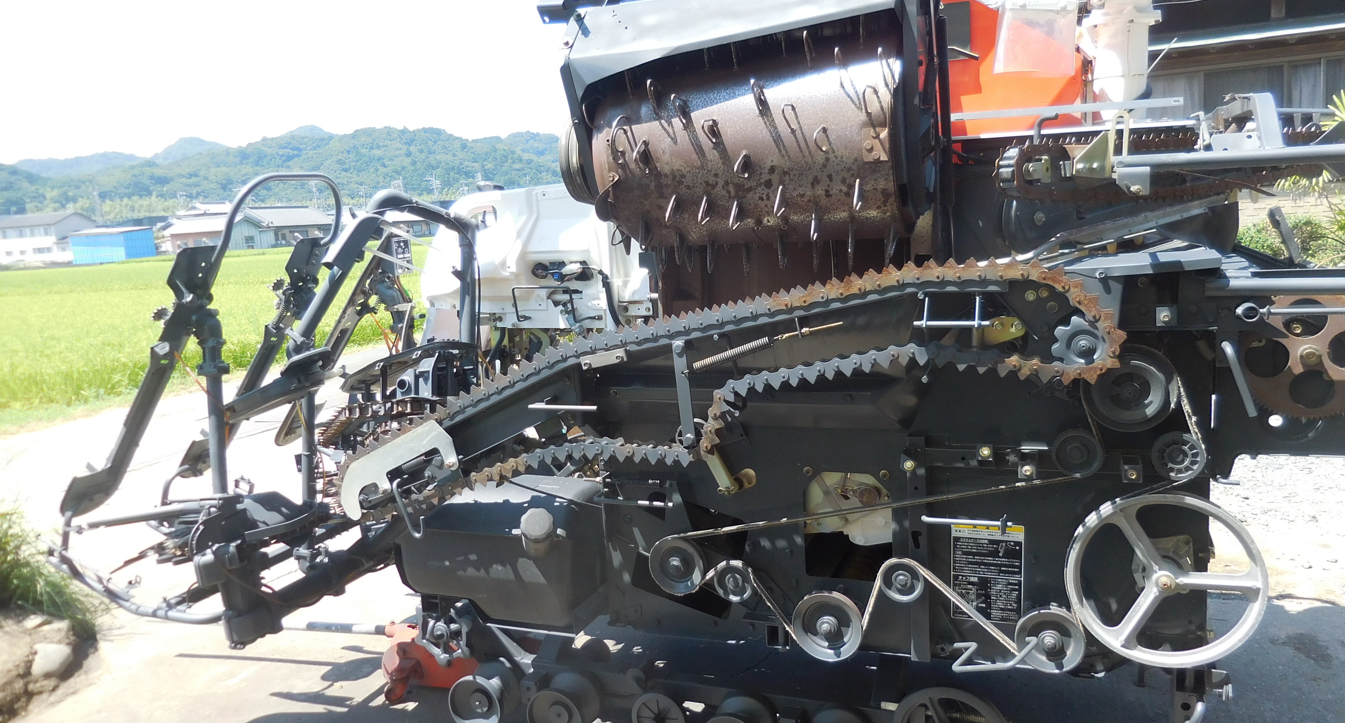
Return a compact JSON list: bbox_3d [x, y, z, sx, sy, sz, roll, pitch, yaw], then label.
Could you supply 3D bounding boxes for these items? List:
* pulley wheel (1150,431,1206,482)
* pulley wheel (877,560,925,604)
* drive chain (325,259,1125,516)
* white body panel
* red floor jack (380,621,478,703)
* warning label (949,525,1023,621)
[{"bbox_3d":[0.968,0.181,1.862,0.092,0.092,0.035,0,8,21],"label":"pulley wheel"},{"bbox_3d":[0.493,0.475,2.092,0.087,0.087,0.035,0,8,21],"label":"pulley wheel"},{"bbox_3d":[-0.028,0.098,2.190,1.885,0.610,0.050,0,8,21],"label":"drive chain"},{"bbox_3d":[-0.448,-0.332,3.303,0.840,0.540,0.320,0,8,21],"label":"white body panel"},{"bbox_3d":[-0.593,0.951,3.144,0.620,0.240,0.280,-1,9,15],"label":"red floor jack"},{"bbox_3d":[0.682,0.461,2.108,0.147,0.216,0.004,0,8,21],"label":"warning label"}]

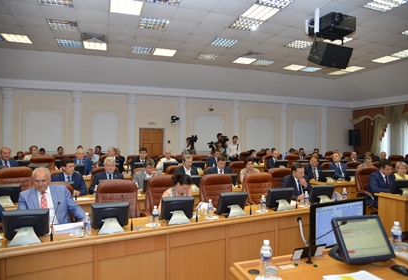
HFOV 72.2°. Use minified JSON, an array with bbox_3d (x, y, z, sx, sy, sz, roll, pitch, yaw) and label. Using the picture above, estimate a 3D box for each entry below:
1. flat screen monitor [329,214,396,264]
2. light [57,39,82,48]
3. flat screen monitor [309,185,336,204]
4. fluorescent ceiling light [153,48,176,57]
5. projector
[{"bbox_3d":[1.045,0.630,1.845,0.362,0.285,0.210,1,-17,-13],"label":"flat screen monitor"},{"bbox_3d":[-3.263,-2.353,6.810,0.600,0.070,0.600,1,0,-19],"label":"light"},{"bbox_3d":[1.509,0.716,3.580,0.340,0.280,0.180,0,0,-9],"label":"flat screen monitor"},{"bbox_3d":[-1.072,-2.351,7.603,0.600,0.090,0.600,0,0,-19],"label":"fluorescent ceiling light"},{"bbox_3d":[2.280,-2.010,5.000,0.580,0.250,0.500,1,0,-22],"label":"projector"}]

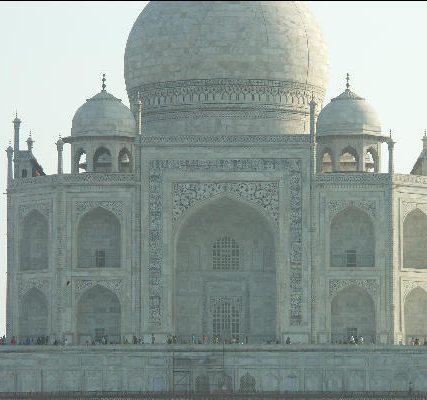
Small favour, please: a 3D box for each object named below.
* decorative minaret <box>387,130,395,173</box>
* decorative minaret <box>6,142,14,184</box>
[{"bbox_3d":[22.684,-6.119,349.359,1.020,5.512,1.020,0,-5,1],"label":"decorative minaret"},{"bbox_3d":[-26.510,-4.817,356.770,1.041,5.365,1.041,0,-5,1],"label":"decorative minaret"}]

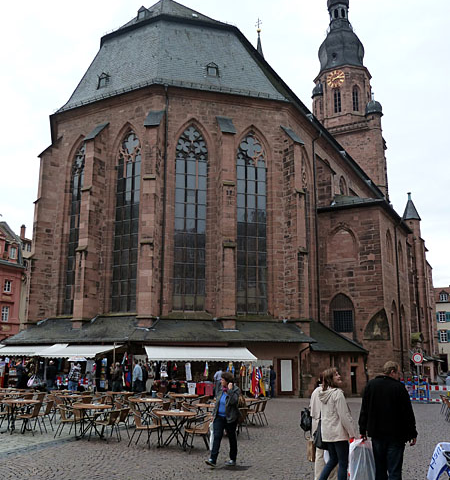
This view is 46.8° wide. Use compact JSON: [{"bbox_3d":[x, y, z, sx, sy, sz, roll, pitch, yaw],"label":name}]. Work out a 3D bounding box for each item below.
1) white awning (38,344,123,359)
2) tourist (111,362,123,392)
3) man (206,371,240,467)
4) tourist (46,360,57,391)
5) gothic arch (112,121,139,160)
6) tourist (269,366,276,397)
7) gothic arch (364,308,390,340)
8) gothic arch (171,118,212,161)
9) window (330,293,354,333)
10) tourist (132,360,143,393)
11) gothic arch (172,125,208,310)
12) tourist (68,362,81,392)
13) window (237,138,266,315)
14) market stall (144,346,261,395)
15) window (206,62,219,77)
[{"bbox_3d":[-7.980,6.041,27.964,4.600,0.740,1.950,-7,-15,27],"label":"white awning"},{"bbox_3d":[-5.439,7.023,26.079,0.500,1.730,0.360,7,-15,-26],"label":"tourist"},{"bbox_3d":[-0.025,3.362,9.854,0.560,1.670,0.520,11,-16,-42],"label":"man"},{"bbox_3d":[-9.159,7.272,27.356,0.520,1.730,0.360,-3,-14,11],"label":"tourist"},{"bbox_3d":[-6.450,-6.487,34.254,2.200,2.750,0.400,-7,-15,27],"label":"gothic arch"},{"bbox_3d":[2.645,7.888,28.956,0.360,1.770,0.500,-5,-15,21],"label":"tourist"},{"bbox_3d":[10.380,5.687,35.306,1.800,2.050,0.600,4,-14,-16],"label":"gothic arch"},{"bbox_3d":[-2.165,-6.508,33.613,2.780,2.890,0.500,3,-13,-15],"label":"gothic arch"},{"bbox_3d":[8.220,5.177,36.511,1.680,3.050,0.400,-7,-15,27],"label":"window"},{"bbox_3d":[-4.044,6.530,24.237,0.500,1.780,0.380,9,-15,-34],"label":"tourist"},{"bbox_3d":[-2.170,-1.637,32.868,2.120,12.150,0.400,4,-14,-16],"label":"gothic arch"},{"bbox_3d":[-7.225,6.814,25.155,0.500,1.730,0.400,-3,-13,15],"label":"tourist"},{"bbox_3d":[1.715,-1.188,33.653,2.040,11.930,0.400,3,-13,-15],"label":"window"},{"bbox_3d":[-1.246,6.918,26.498,5.640,2.780,2.100,3,-13,-15],"label":"market stall"},{"bbox_3d":[-0.917,-11.572,35.679,0.830,1.050,0.500,3,-13,-15],"label":"window"}]

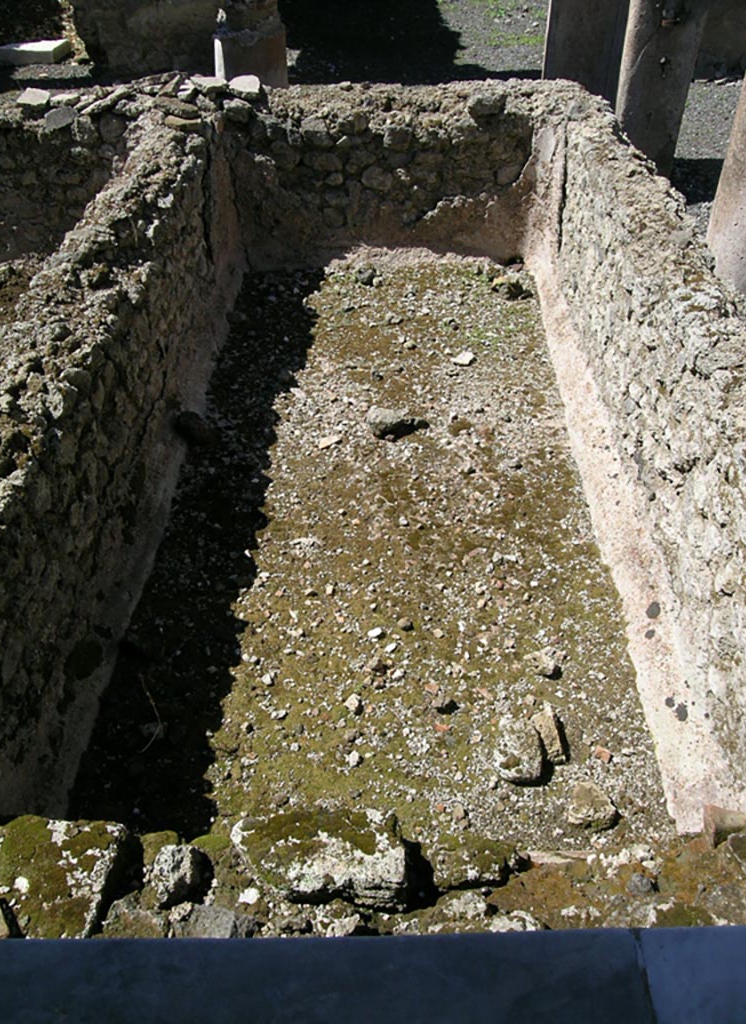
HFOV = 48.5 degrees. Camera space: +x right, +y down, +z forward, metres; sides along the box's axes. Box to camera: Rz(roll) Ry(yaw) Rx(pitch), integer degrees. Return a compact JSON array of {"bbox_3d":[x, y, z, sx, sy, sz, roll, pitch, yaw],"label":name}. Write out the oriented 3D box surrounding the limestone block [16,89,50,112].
[{"bbox_3d":[-1.601,-1.935,3.900,0.120,0.080,0.140,0,40,0],"label":"limestone block"}]

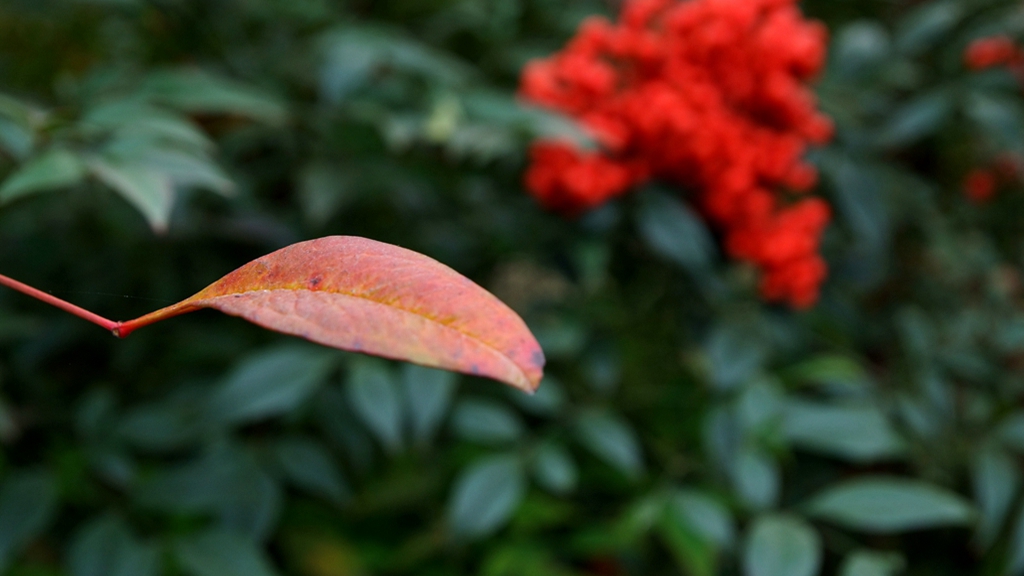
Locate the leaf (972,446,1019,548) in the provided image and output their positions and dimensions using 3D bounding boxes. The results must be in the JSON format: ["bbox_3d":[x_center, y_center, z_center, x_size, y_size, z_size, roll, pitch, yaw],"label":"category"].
[{"bbox_3d":[0.161,0.070,0.455,0.014,0.036,0.006,9,-19,10],"label":"leaf"}]

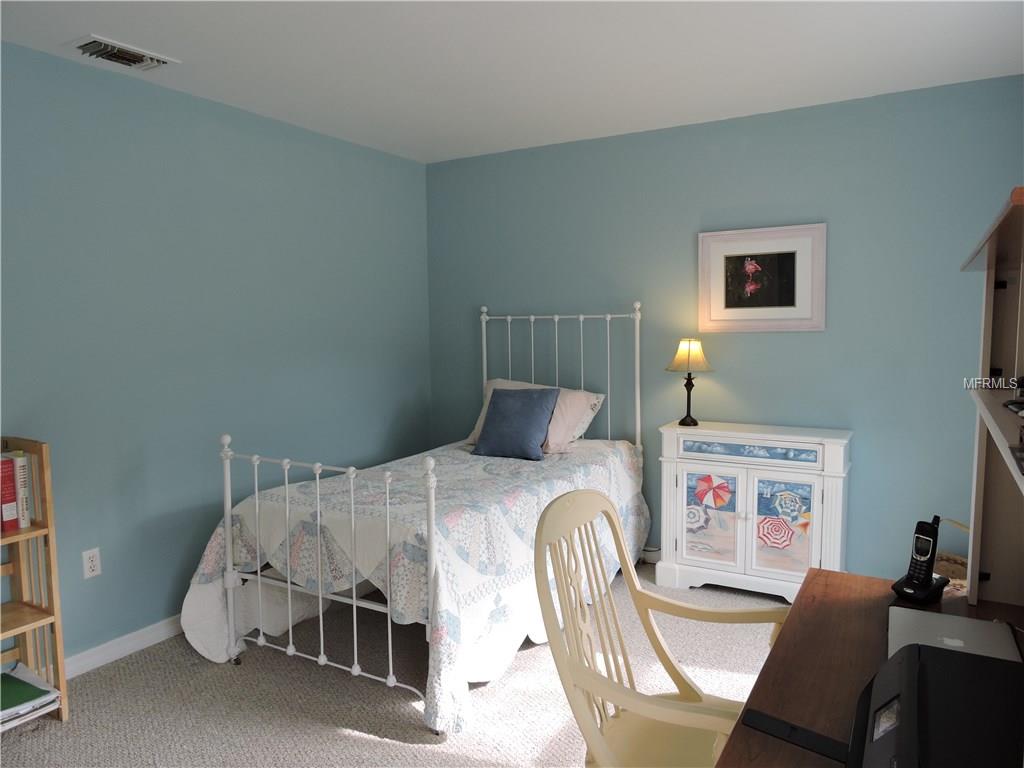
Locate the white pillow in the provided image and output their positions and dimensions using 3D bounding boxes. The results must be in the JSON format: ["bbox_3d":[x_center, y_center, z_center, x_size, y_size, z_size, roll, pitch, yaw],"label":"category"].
[{"bbox_3d":[0.151,0.184,4.170,0.710,0.420,0.160,2,-24,31],"label":"white pillow"}]

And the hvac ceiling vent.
[{"bbox_3d":[-1.489,-1.246,2.708,0.205,0.020,0.345,2,6,31],"label":"hvac ceiling vent"}]

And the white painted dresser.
[{"bbox_3d":[1.237,0.653,3.645,0.890,0.834,0.310,2,6,31],"label":"white painted dresser"}]

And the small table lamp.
[{"bbox_3d":[0.941,-0.004,3.762,0.232,0.456,0.232,2,6,31],"label":"small table lamp"}]

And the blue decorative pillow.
[{"bbox_3d":[0.034,0.216,3.945,0.410,0.405,0.130,2,-24,31],"label":"blue decorative pillow"}]

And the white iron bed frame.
[{"bbox_3d":[-0.213,0.354,3.479,1.075,1.494,2.000,2,6,31],"label":"white iron bed frame"}]

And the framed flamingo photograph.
[{"bbox_3d":[1.280,-0.534,3.667,0.631,0.526,0.030,2,6,31],"label":"framed flamingo photograph"}]

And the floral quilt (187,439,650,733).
[{"bbox_3d":[-0.261,0.755,3.514,1.390,0.690,1.990,2,6,31],"label":"floral quilt"}]

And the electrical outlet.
[{"bbox_3d":[-1.719,0.736,2.909,0.010,0.114,0.070,2,6,31],"label":"electrical outlet"}]

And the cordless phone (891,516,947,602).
[{"bbox_3d":[0.982,0.418,1.706,0.115,0.196,0.098,-3,6,-26],"label":"cordless phone"}]

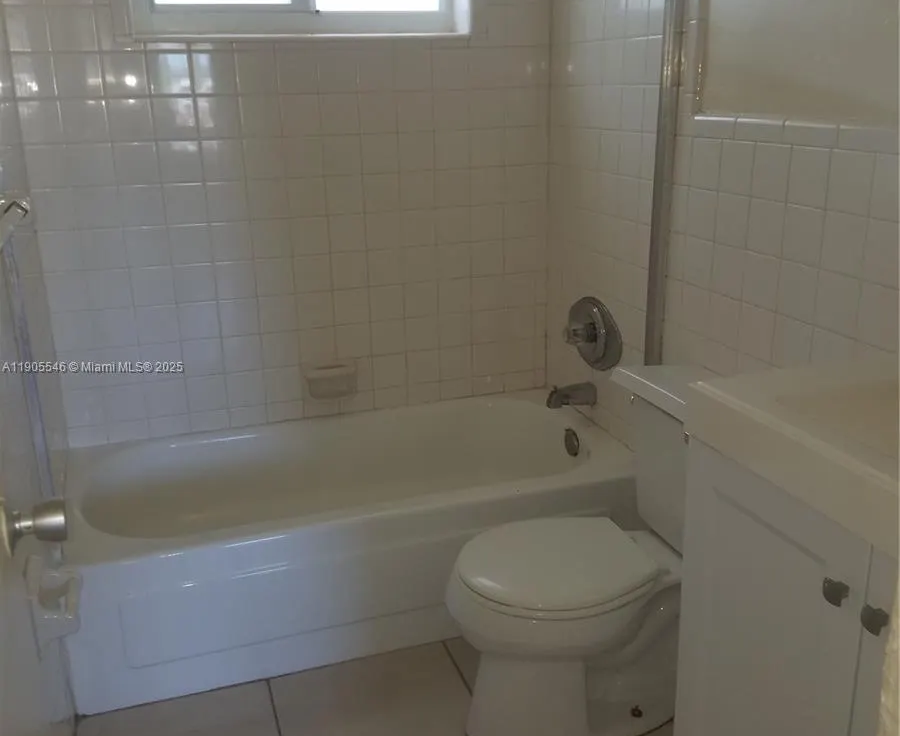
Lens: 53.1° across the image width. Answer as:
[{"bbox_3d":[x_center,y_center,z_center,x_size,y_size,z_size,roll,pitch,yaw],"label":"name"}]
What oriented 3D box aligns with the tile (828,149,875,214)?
[{"bbox_3d":[0.710,-0.328,1.589,0.008,0.108,0.107,-7,19,-18],"label":"tile"}]

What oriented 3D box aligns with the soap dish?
[{"bbox_3d":[-0.351,0.043,2.680,0.155,0.110,0.075,-7,19,-18],"label":"soap dish"}]

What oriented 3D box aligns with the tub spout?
[{"bbox_3d":[0.350,0.083,2.601,0.153,0.072,0.058,-7,19,-18],"label":"tub spout"}]

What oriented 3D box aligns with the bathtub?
[{"bbox_3d":[-0.258,0.430,2.487,1.480,0.400,0.705,-7,19,-18],"label":"bathtub"}]

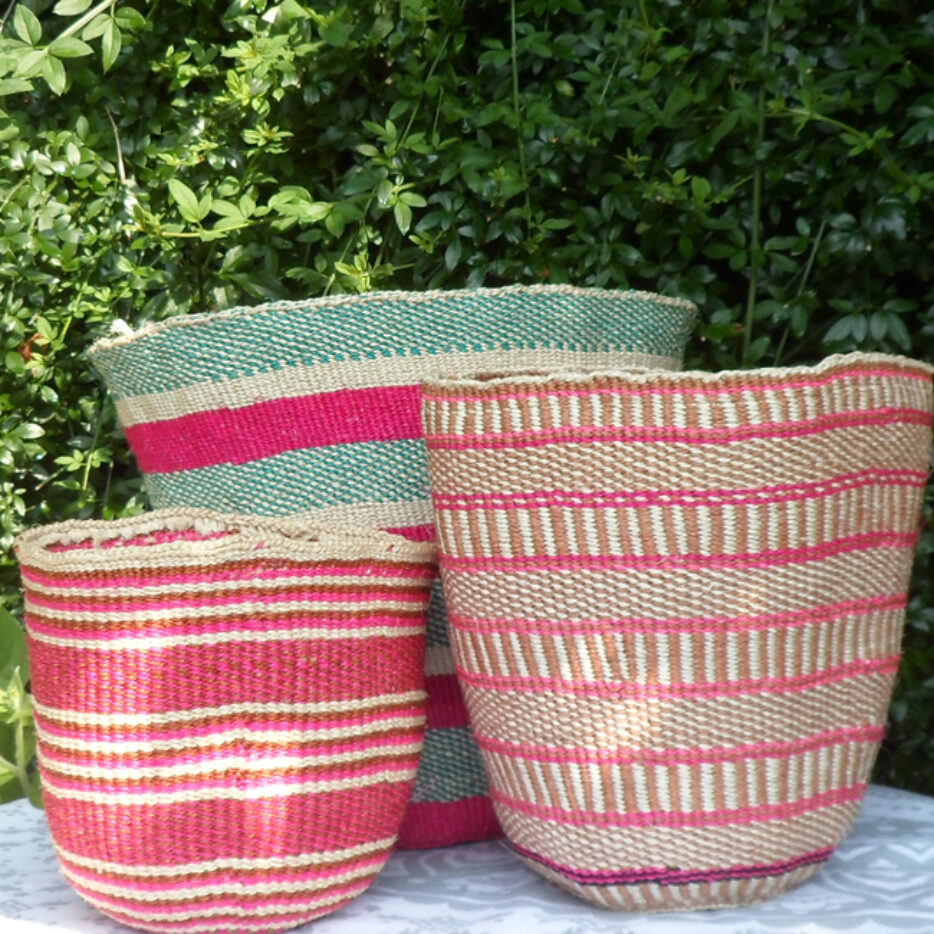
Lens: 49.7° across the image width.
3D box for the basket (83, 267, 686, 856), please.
[{"bbox_3d":[-0.041,0.056,0.568,0.330,0.280,0.255,-1,4,-2],"label":"basket"}]

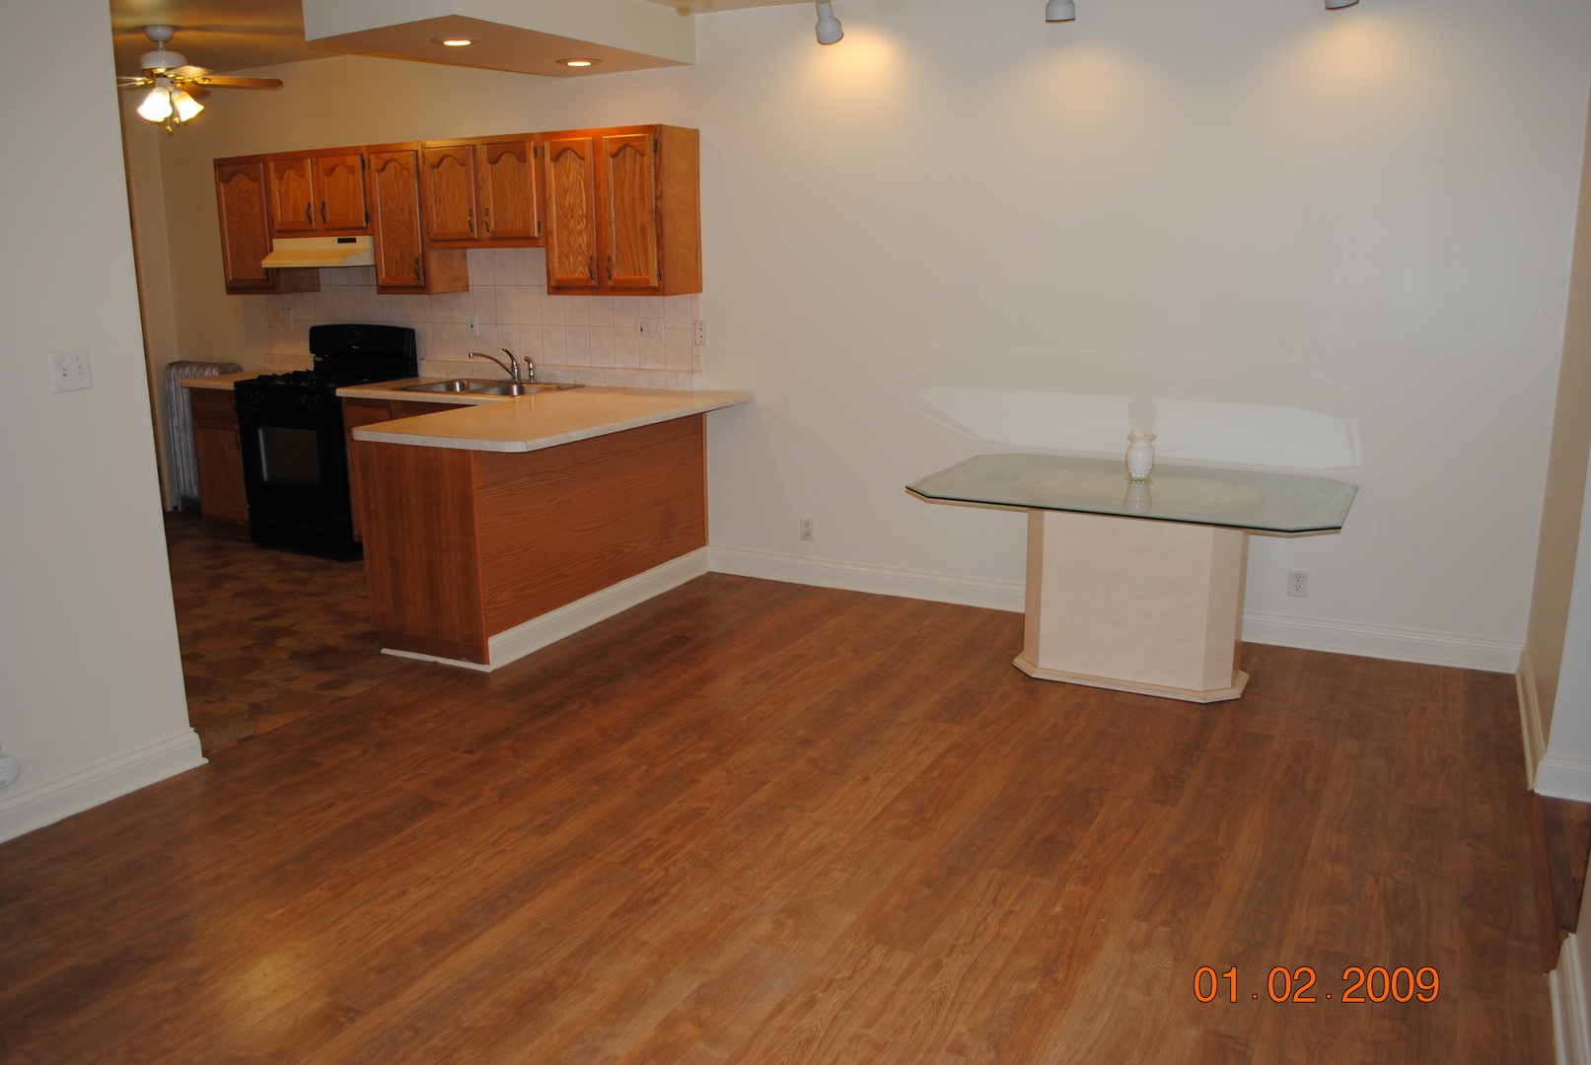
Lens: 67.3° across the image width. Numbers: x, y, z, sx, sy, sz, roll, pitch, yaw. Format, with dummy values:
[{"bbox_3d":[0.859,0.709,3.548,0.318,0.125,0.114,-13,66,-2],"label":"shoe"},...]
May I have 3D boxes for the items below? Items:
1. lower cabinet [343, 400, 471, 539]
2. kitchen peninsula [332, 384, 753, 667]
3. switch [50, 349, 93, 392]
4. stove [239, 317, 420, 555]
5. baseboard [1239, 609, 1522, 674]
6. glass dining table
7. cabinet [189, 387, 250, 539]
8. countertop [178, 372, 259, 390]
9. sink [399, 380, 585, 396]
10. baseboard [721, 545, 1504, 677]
[{"bbox_3d":[-1.678,-0.288,6.269,1.231,0.857,0.591,6,15,28],"label":"lower cabinet"},{"bbox_3d":[-0.984,-0.099,5.303,0.903,0.909,1.646,6,15,26],"label":"kitchen peninsula"},{"bbox_3d":[-2.074,-0.463,3.425,0.014,0.115,0.114,6,15,27],"label":"switch"},{"bbox_3d":[-2.534,-0.527,6.574,0.783,1.192,0.667,6,15,26],"label":"stove"},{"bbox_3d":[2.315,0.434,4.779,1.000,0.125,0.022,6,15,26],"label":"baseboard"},{"bbox_3d":[1.242,0.182,4.455,1.491,0.724,1.040,6,15,26],"label":"glass dining table"},{"bbox_3d":[-3.067,-0.441,6.937,0.449,0.869,0.621,6,15,26],"label":"cabinet"},{"bbox_3d":[-3.167,-0.893,7.013,0.510,0.040,0.650,6,15,27],"label":"countertop"},{"bbox_3d":[-1.610,-0.680,6.262,0.830,0.160,0.560,6,15,27],"label":"sink"},{"bbox_3d":[1.148,0.306,5.222,3.555,0.132,0.018,6,15,26],"label":"baseboard"}]

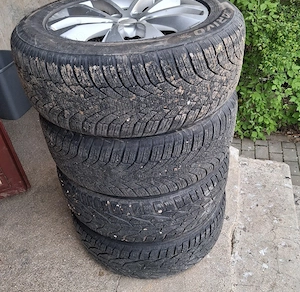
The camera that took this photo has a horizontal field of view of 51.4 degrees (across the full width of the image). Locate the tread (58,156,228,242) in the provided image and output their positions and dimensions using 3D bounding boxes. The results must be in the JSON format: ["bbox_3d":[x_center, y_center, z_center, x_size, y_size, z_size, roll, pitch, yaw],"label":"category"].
[{"bbox_3d":[-0.029,0.063,1.293,0.684,0.241,0.684,-4,39,0],"label":"tread"}]

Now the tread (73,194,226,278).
[{"bbox_3d":[-0.004,0.252,1.440,0.684,0.241,0.684,-4,39,0],"label":"tread"}]

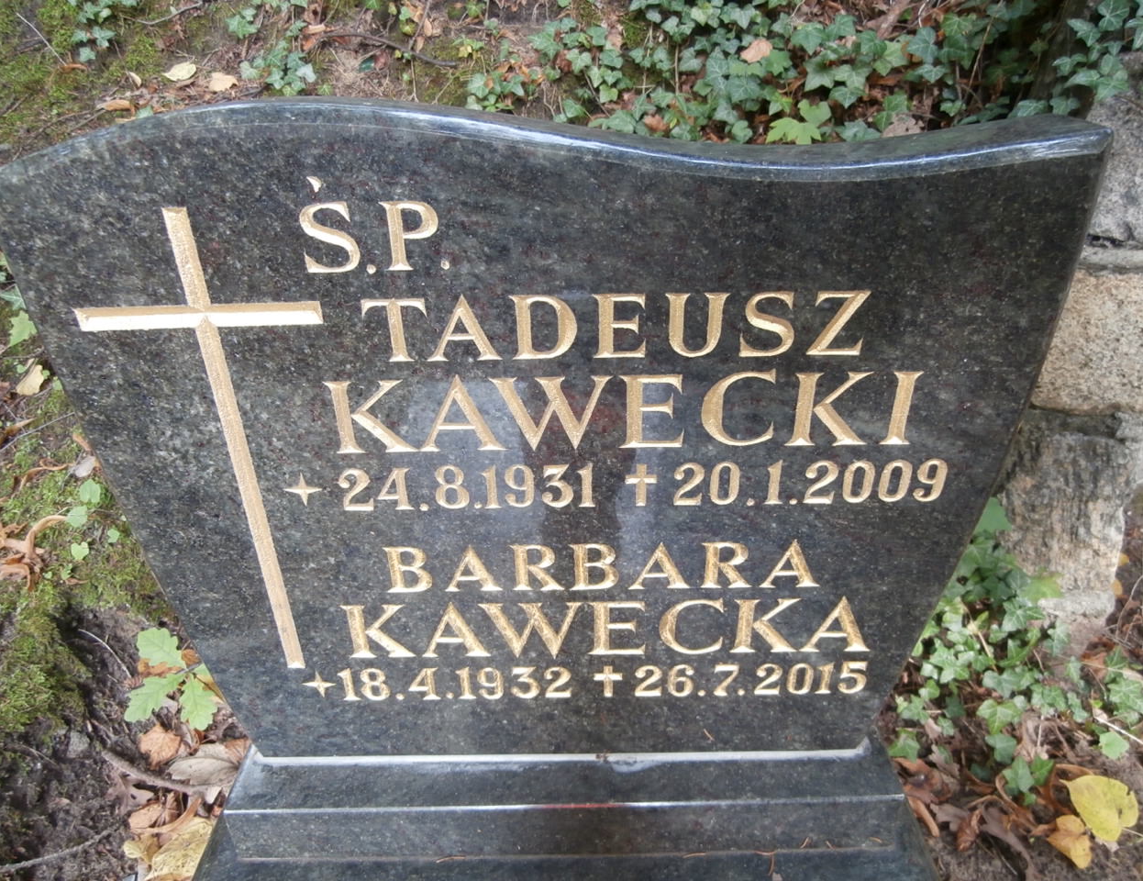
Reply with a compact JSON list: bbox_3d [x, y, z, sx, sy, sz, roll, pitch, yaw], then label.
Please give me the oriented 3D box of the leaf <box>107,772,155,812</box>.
[{"bbox_3d":[-0.551,0.443,1.022,0.060,0.013,0.053,-3,43,-17],"label":"leaf"}]

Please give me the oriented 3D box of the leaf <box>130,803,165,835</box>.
[{"bbox_3d":[-0.522,0.463,1.002,0.051,0.014,0.032,-26,52,-35],"label":"leaf"}]

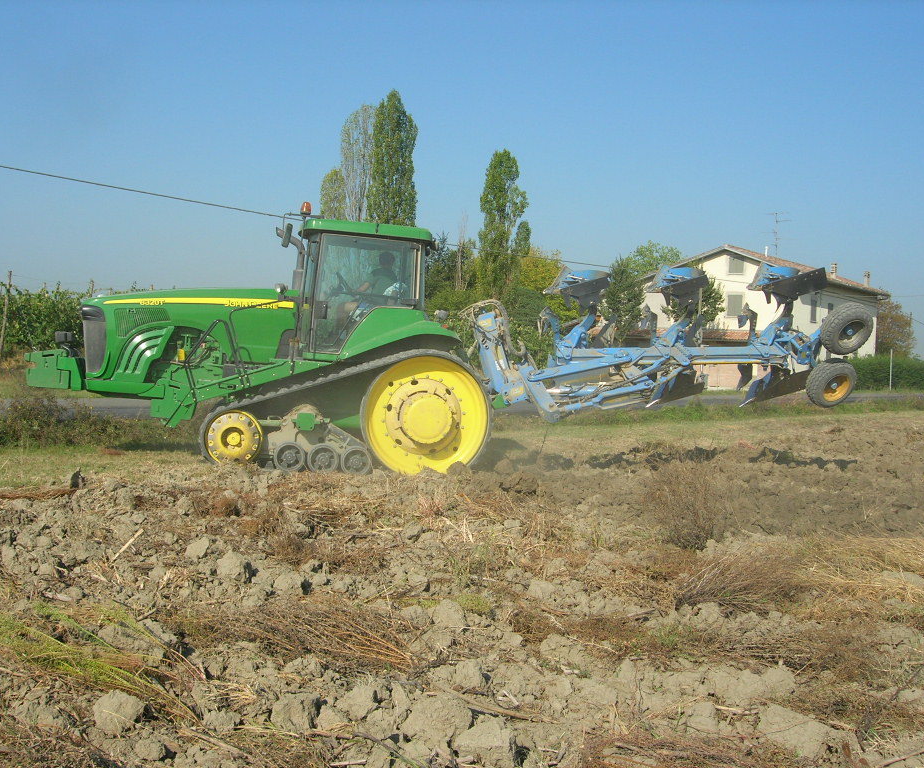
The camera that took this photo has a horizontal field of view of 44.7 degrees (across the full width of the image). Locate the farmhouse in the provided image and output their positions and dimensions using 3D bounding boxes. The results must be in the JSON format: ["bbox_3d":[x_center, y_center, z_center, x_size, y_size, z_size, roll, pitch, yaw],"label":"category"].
[{"bbox_3d":[20.994,-4.229,76.887,11.800,8.900,18.300,1,1,32],"label":"farmhouse"}]

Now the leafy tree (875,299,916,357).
[{"bbox_3d":[34.000,-3.600,90.000,5.600,7.200,5.600,0,1,0],"label":"leafy tree"}]

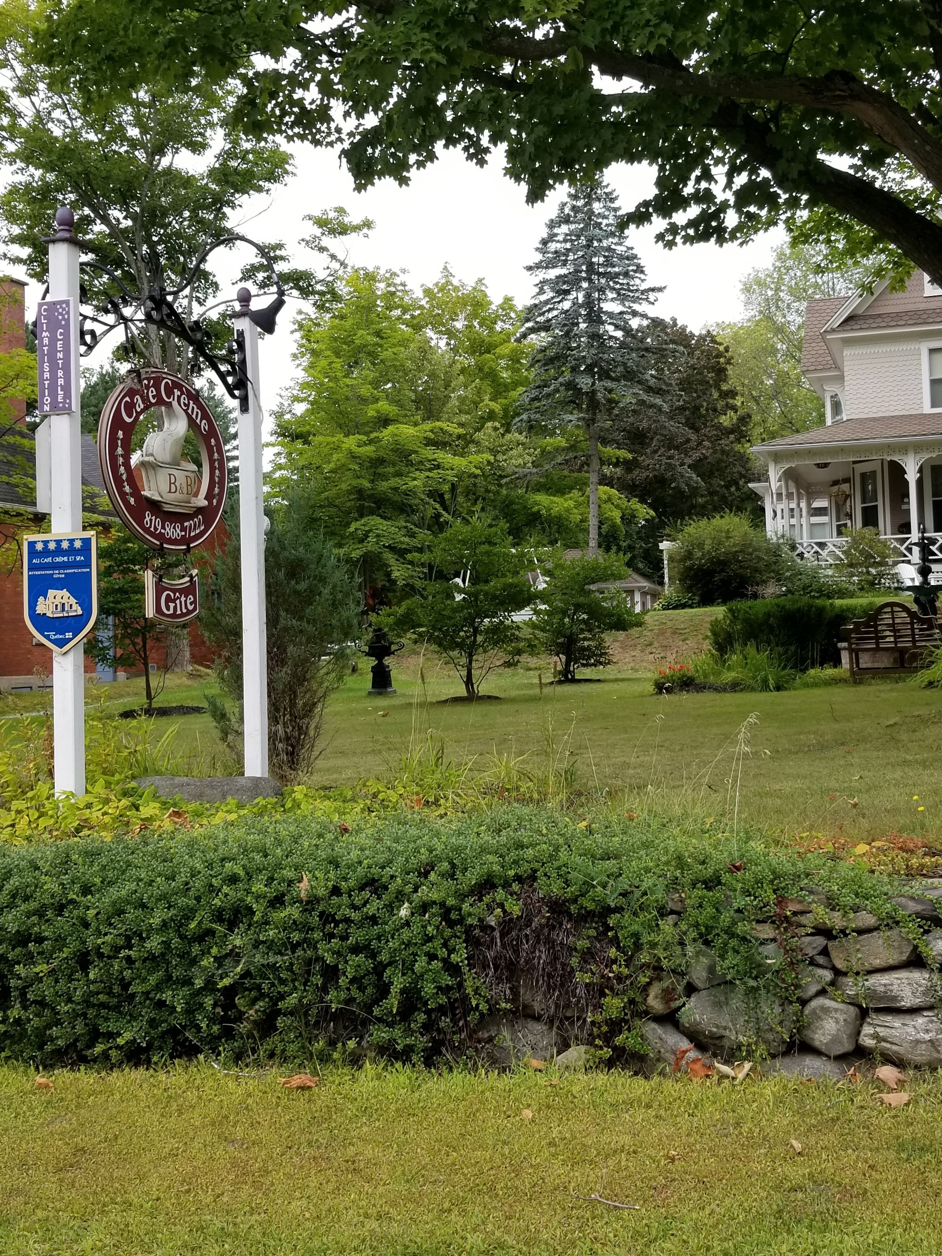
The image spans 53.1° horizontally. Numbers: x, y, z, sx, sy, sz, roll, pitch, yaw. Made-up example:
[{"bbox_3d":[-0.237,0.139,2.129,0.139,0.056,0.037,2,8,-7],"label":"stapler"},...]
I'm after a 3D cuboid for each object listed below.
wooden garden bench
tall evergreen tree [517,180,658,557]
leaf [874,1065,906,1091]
[{"bbox_3d":[5.610,0.175,12.392,1.330,1.060,0.630,-4,-1,31],"label":"wooden garden bench"},{"bbox_3d":[3.574,-7.224,29.000,4.344,13.091,4.200,-2,-2,0],"label":"tall evergreen tree"},{"bbox_3d":[1.510,1.621,3.400,0.117,0.055,0.090,-2,-2,0],"label":"leaf"}]

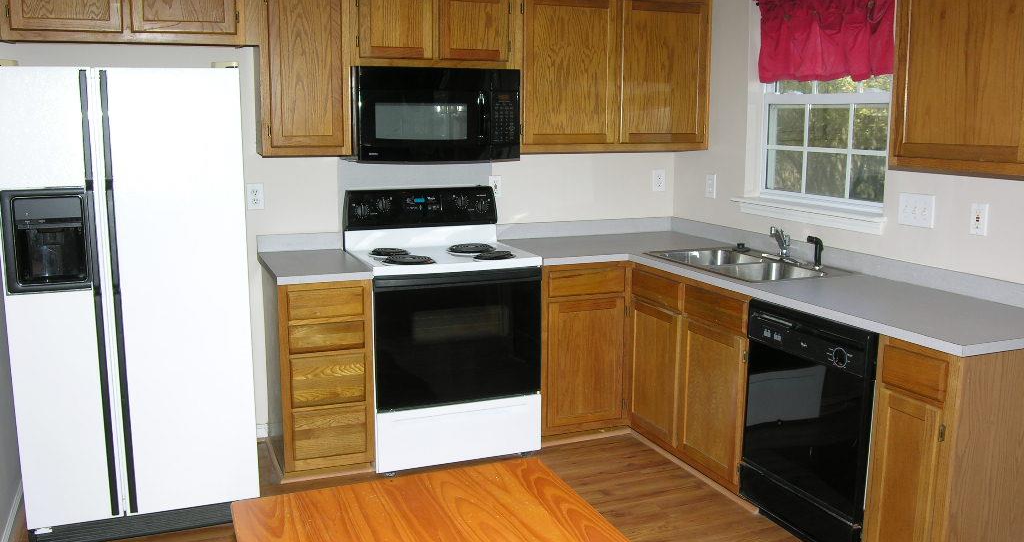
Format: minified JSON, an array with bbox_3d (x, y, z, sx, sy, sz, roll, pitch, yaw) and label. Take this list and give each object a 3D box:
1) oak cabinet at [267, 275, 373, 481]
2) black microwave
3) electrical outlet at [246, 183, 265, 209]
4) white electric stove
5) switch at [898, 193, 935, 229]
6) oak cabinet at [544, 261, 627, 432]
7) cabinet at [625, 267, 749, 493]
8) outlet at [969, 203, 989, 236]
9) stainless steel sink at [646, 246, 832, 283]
[{"bbox_3d":[-0.866,0.413,3.918,0.375,0.845,0.620,-4,11,-23],"label":"oak cabinet"},{"bbox_3d":[-0.376,-0.712,4.053,0.756,0.410,0.400,-4,11,-23],"label":"black microwave"},{"bbox_3d":[-1.154,-0.336,4.001,0.071,0.115,0.008,-4,11,-23],"label":"electrical outlet"},{"bbox_3d":[-0.327,0.236,4.082,0.761,1.182,0.665,-4,11,-23],"label":"white electric stove"},{"bbox_3d":[1.524,-0.226,3.341,0.008,0.116,0.163,-4,11,-23],"label":"switch"},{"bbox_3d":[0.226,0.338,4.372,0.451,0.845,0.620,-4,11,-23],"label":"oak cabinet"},{"bbox_3d":[1.003,0.422,3.902,0.620,0.845,0.875,-4,11,-23],"label":"cabinet"},{"bbox_3d":[1.630,-0.180,3.096,0.008,0.109,0.071,-4,11,-23],"label":"outlet"},{"bbox_3d":[0.994,0.050,3.827,0.547,0.182,0.820,-4,11,-23],"label":"stainless steel sink"}]

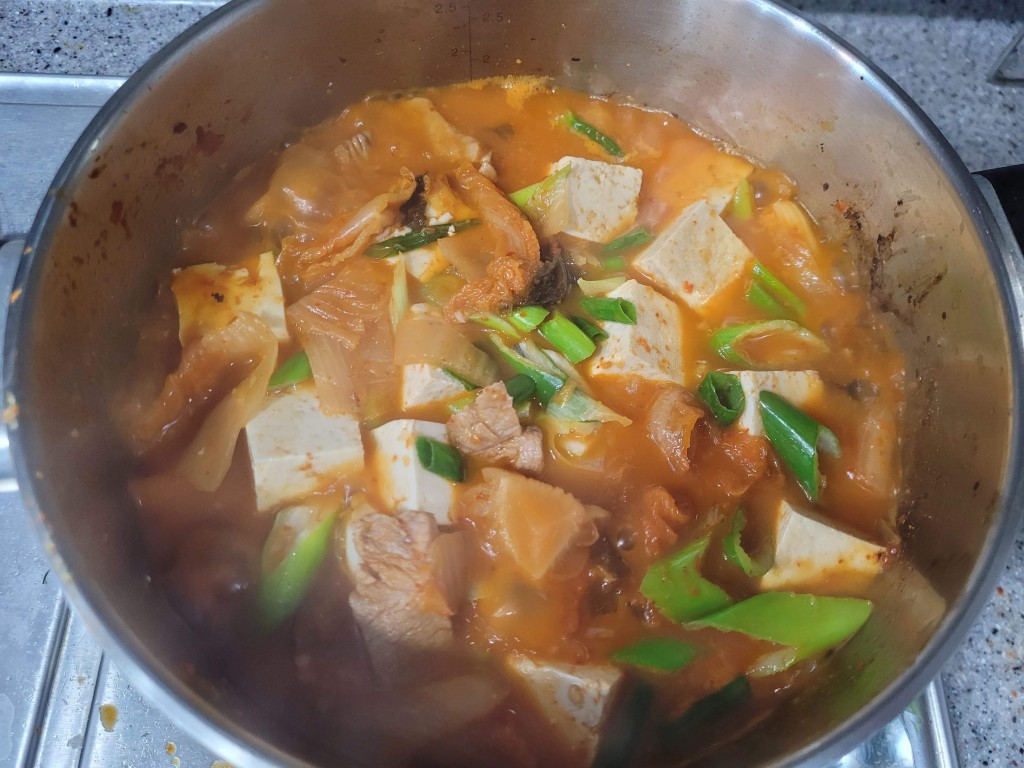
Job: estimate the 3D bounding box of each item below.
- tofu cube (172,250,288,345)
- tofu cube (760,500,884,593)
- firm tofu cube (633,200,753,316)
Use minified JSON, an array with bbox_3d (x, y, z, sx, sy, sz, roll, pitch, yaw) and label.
[{"bbox_3d":[-0.077,-0.018,0.211,0.025,0.021,0.021,-8,73,-20],"label":"tofu cube"},{"bbox_3d":[0.075,0.044,0.197,0.025,0.021,0.021,22,92,-6],"label":"tofu cube"},{"bbox_3d":[0.050,-0.035,0.223,0.020,0.022,0.023,45,78,-13],"label":"firm tofu cube"}]

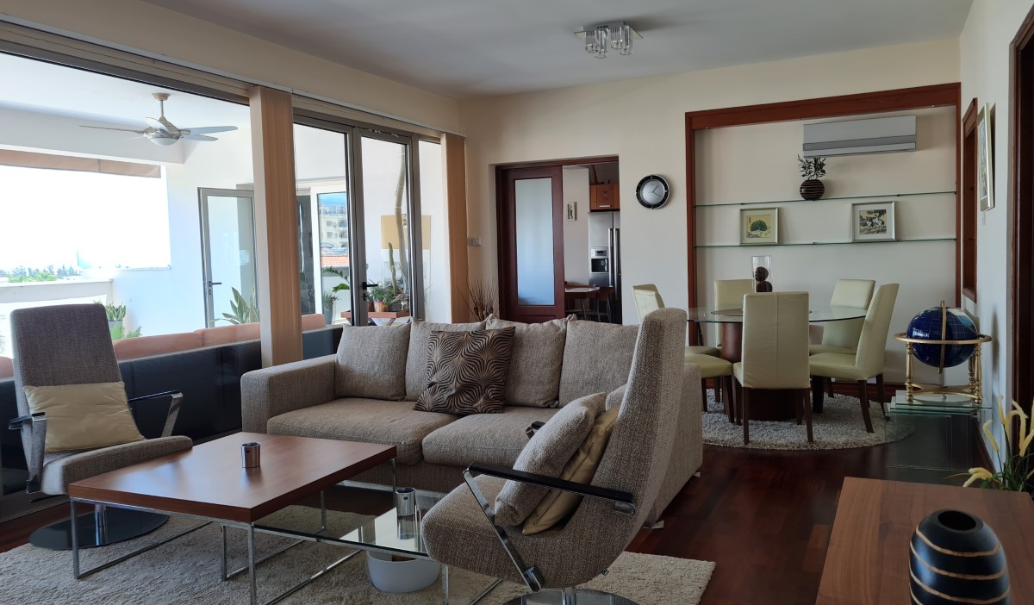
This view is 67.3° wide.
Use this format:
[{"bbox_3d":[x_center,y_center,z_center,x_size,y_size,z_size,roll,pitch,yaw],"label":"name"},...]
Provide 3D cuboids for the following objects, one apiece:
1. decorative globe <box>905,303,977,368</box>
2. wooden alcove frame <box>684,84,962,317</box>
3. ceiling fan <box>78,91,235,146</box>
[{"bbox_3d":[2.253,0.179,4.110,0.335,0.355,0.335,0,4,25],"label":"decorative globe"},{"bbox_3d":[2.552,-0.466,6.650,2.147,2.490,0.180,0,4,25],"label":"wooden alcove frame"},{"bbox_3d":[-3.132,-1.612,6.855,1.321,0.459,1.321,0,4,26],"label":"ceiling fan"}]

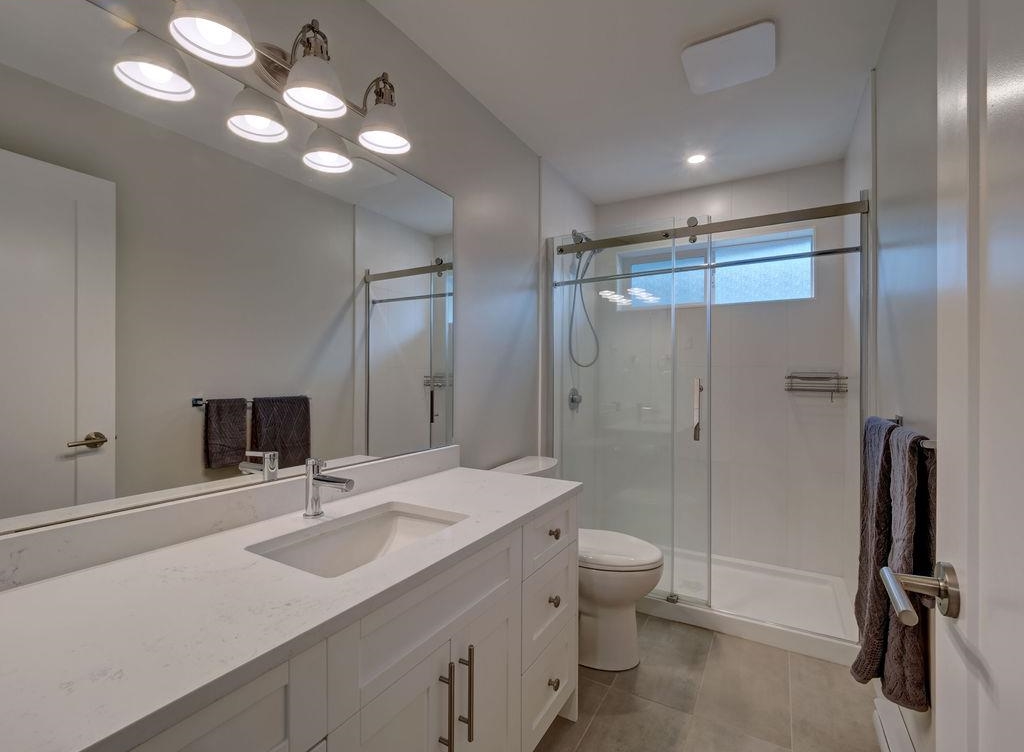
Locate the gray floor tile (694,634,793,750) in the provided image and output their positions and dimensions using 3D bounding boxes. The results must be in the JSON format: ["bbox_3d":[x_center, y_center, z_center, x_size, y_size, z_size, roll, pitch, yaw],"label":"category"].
[{"bbox_3d":[0.958,1.252,1.698,0.303,0.010,0.601,0,0,32],"label":"gray floor tile"}]

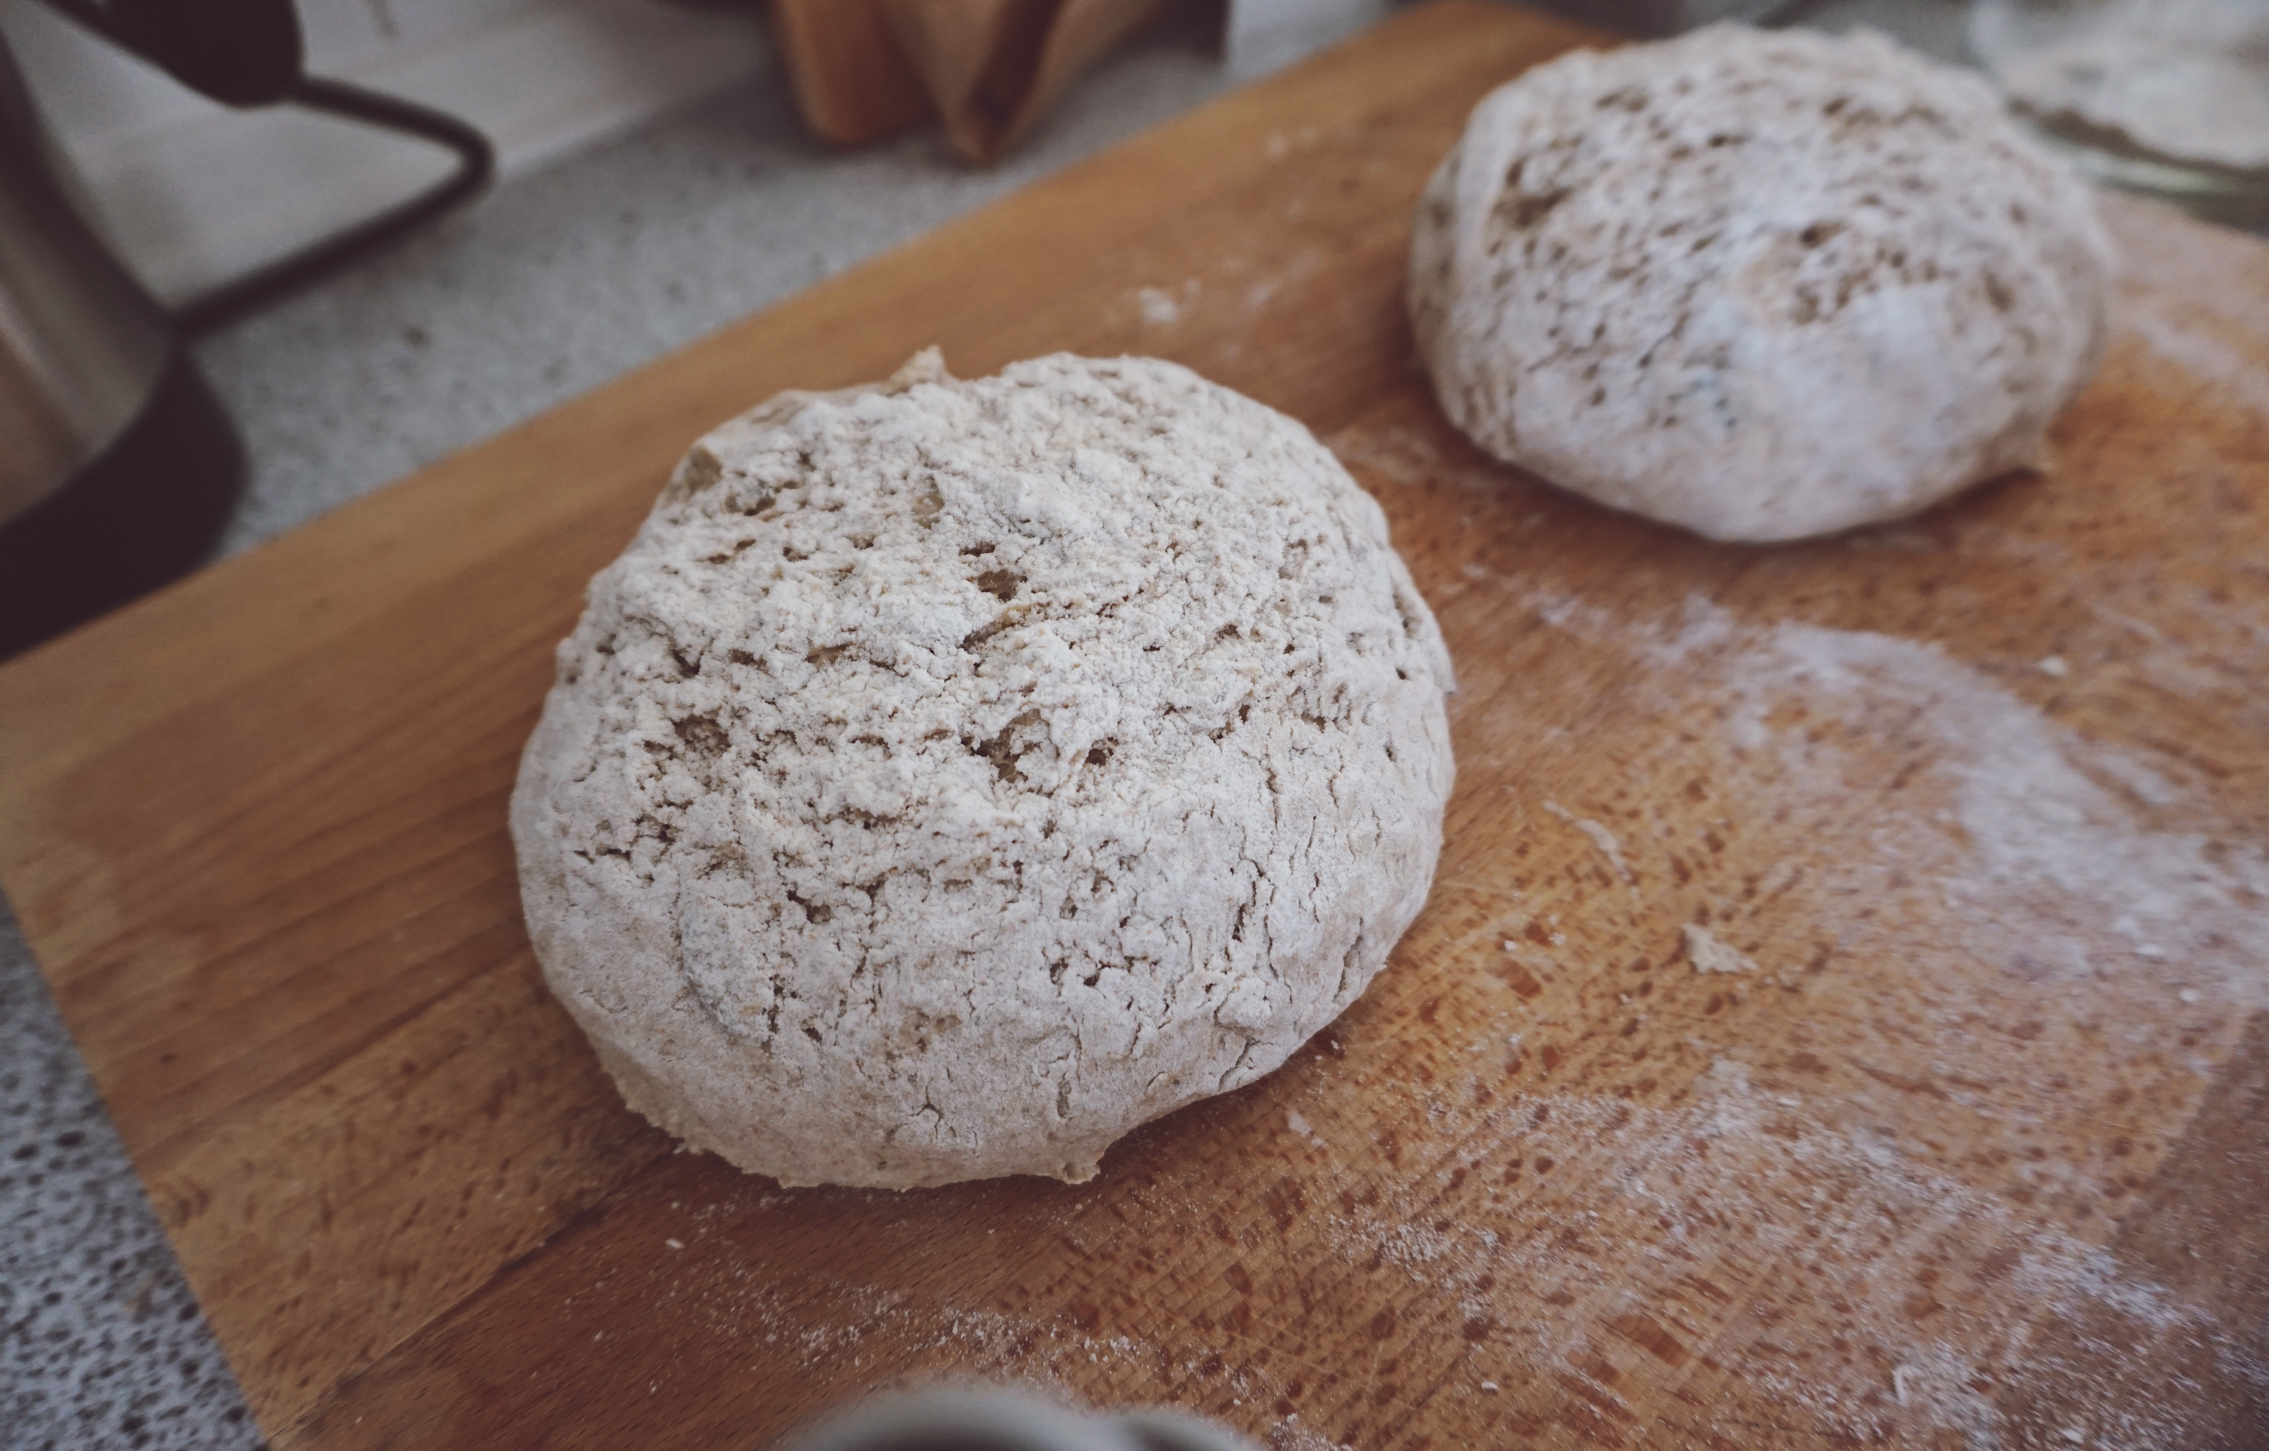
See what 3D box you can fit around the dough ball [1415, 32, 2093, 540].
[{"bbox_3d":[0.150,-0.126,0.371,0.162,0.068,0.164,-2,46,3],"label":"dough ball"}]

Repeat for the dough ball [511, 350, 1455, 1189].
[{"bbox_3d":[-0.029,-0.013,0.274,0.174,0.073,0.172,-2,46,3],"label":"dough ball"}]

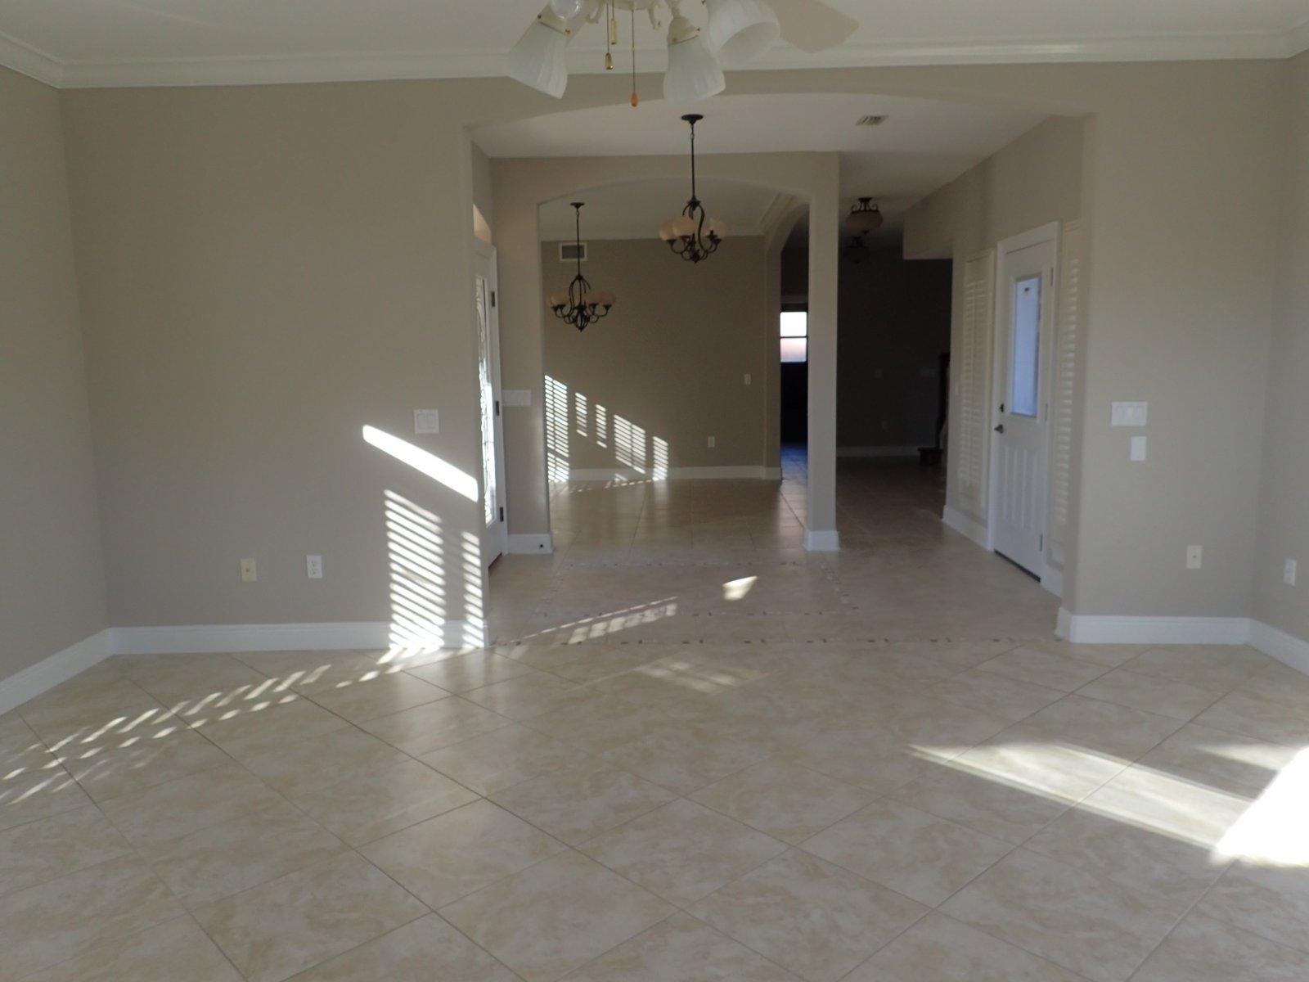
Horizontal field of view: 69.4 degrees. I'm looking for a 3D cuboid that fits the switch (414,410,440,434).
[{"bbox_3d":[-1.110,-0.336,4.606,0.116,0.115,0.008,-1,7,2],"label":"switch"}]

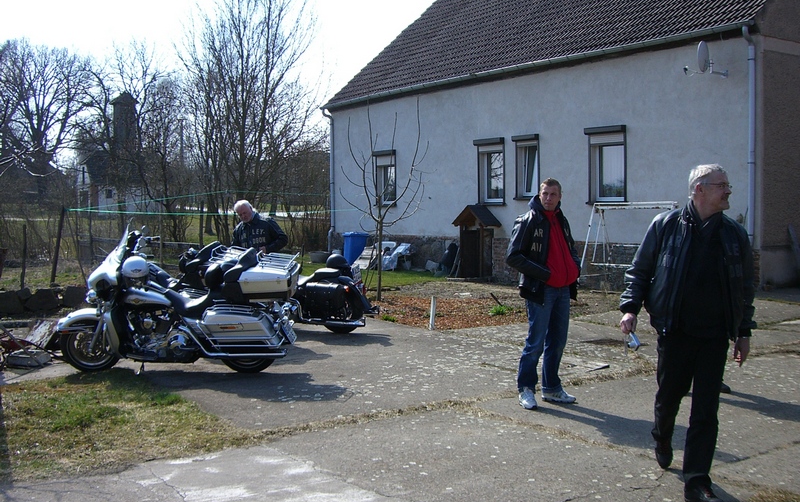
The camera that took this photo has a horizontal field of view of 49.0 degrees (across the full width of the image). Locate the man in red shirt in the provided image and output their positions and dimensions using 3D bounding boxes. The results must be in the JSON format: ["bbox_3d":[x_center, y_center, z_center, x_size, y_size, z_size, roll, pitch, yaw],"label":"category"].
[{"bbox_3d":[1.163,0.323,7.141,0.530,1.830,0.420,-1,3,-25],"label":"man in red shirt"}]

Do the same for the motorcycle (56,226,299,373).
[{"bbox_3d":[-2.172,0.460,8.678,2.450,1.420,0.920,0,3,7],"label":"motorcycle"}]

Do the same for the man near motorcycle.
[{"bbox_3d":[-1.668,0.234,10.520,0.620,1.710,0.450,1,3,18],"label":"man near motorcycle"}]

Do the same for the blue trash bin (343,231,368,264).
[{"bbox_3d":[-1.216,-0.002,24.023,0.580,1.000,0.500,-2,3,-35],"label":"blue trash bin"}]

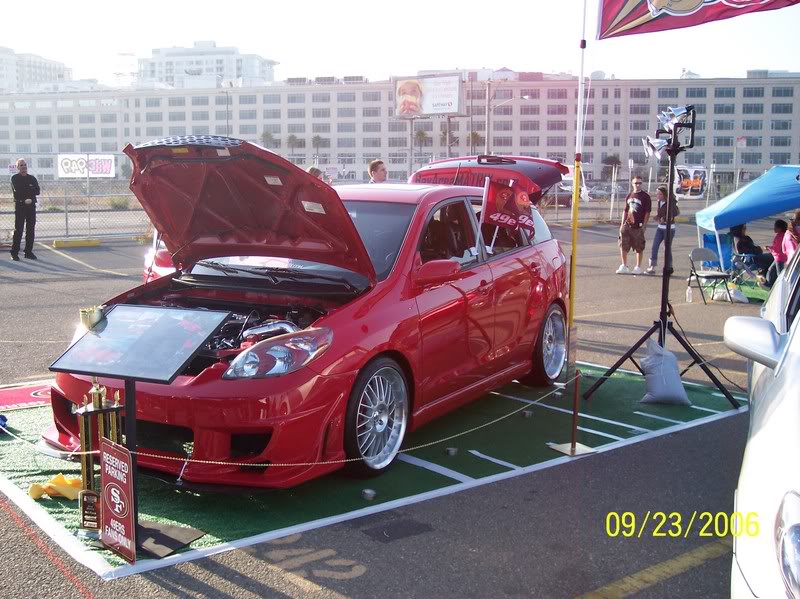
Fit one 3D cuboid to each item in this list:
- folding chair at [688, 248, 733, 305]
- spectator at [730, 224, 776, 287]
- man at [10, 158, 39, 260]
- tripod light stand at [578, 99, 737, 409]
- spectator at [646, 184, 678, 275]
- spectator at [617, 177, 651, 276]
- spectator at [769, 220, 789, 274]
[{"bbox_3d":[4.315,-0.343,12.148,0.460,0.770,0.500,-2,8,-18],"label":"folding chair"},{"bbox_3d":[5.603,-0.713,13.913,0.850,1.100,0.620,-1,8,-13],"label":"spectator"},{"bbox_3d":[-6.921,-1.654,16.134,0.520,1.810,0.400,-6,10,-41],"label":"man"},{"bbox_3d":[1.971,-0.358,6.605,1.080,2.140,0.970,1,7,0],"label":"tripod light stand"},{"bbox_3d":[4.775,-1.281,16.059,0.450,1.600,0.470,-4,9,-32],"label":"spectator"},{"bbox_3d":[4.230,-1.341,15.901,0.570,1.740,0.420,5,8,28],"label":"spectator"},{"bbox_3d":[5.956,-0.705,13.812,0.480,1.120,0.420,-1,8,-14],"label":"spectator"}]

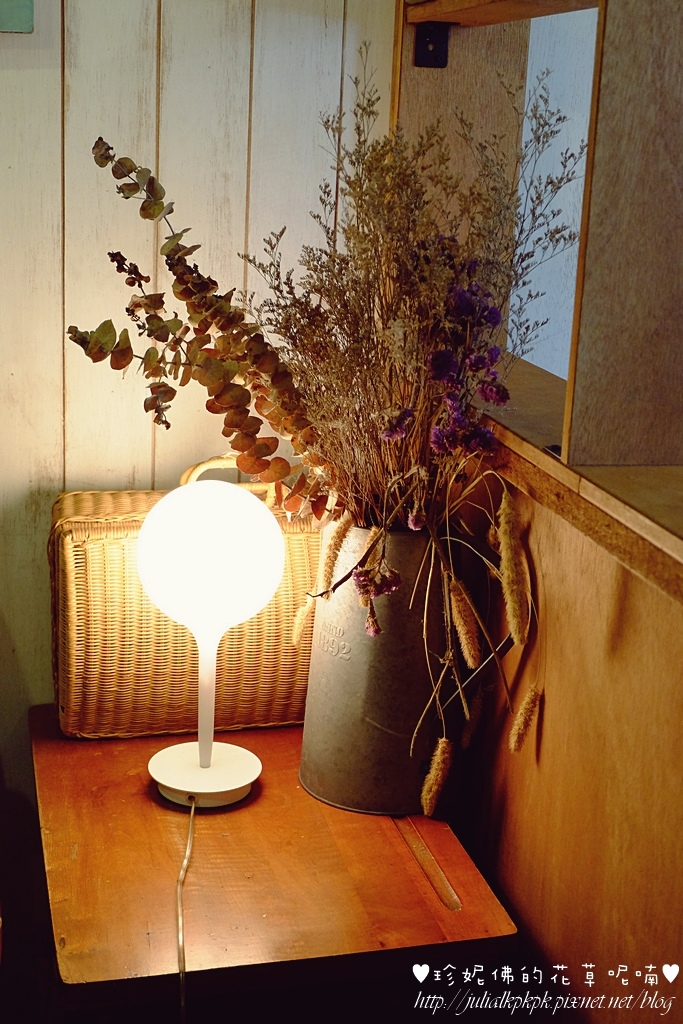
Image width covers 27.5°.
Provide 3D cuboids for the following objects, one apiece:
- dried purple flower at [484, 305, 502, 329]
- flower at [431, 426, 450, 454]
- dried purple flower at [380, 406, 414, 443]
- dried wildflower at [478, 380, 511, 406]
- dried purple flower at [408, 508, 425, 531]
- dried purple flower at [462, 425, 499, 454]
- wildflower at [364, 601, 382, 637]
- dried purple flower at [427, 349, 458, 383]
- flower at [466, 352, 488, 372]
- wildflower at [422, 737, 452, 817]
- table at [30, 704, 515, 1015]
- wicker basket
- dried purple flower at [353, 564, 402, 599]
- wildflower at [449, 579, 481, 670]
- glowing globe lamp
[{"bbox_3d":[0.145,-0.186,1.330,0.018,0.023,0.018,4,15,6],"label":"dried purple flower"},{"bbox_3d":[0.094,-0.069,1.320,0.021,0.028,0.021,4,15,4],"label":"flower"},{"bbox_3d":[0.053,-0.083,1.310,0.032,0.031,0.027,3,15,2],"label":"dried purple flower"},{"bbox_3d":[0.144,-0.113,1.320,0.032,0.026,0.026,4,15,6],"label":"dried wildflower"},{"bbox_3d":[0.071,0.007,1.312,0.015,0.021,0.015,3,15,0],"label":"dried purple flower"},{"bbox_3d":[0.134,-0.070,1.341,0.033,0.028,0.029,3,15,0],"label":"dried purple flower"},{"bbox_3d":[0.030,0.099,1.294,0.017,0.036,0.017,3,15,0],"label":"wildflower"},{"bbox_3d":[0.095,-0.137,1.306,0.030,0.031,0.027,3,15,0],"label":"dried purple flower"},{"bbox_3d":[0.128,-0.141,1.314,0.021,0.019,0.019,3,15,0],"label":"flower"},{"bbox_3d":[0.091,0.256,1.343,0.018,0.080,0.018,8,13,-1],"label":"wildflower"},{"bbox_3d":[-0.120,0.629,1.494,0.386,0.700,0.568,-1,15,-15],"label":"table"},{"bbox_3d":[-0.133,0.080,1.545,0.370,0.293,0.119,-1,15,-15],"label":"wicker basket"},{"bbox_3d":[0.033,0.065,1.295,0.046,0.032,0.035,3,15,2],"label":"dried purple flower"},{"bbox_3d":[0.118,0.106,1.335,0.021,0.092,0.020,-13,11,4],"label":"wildflower"},{"bbox_3d":[-0.128,0.122,1.348,0.140,0.311,0.140,3,15,0],"label":"glowing globe lamp"}]

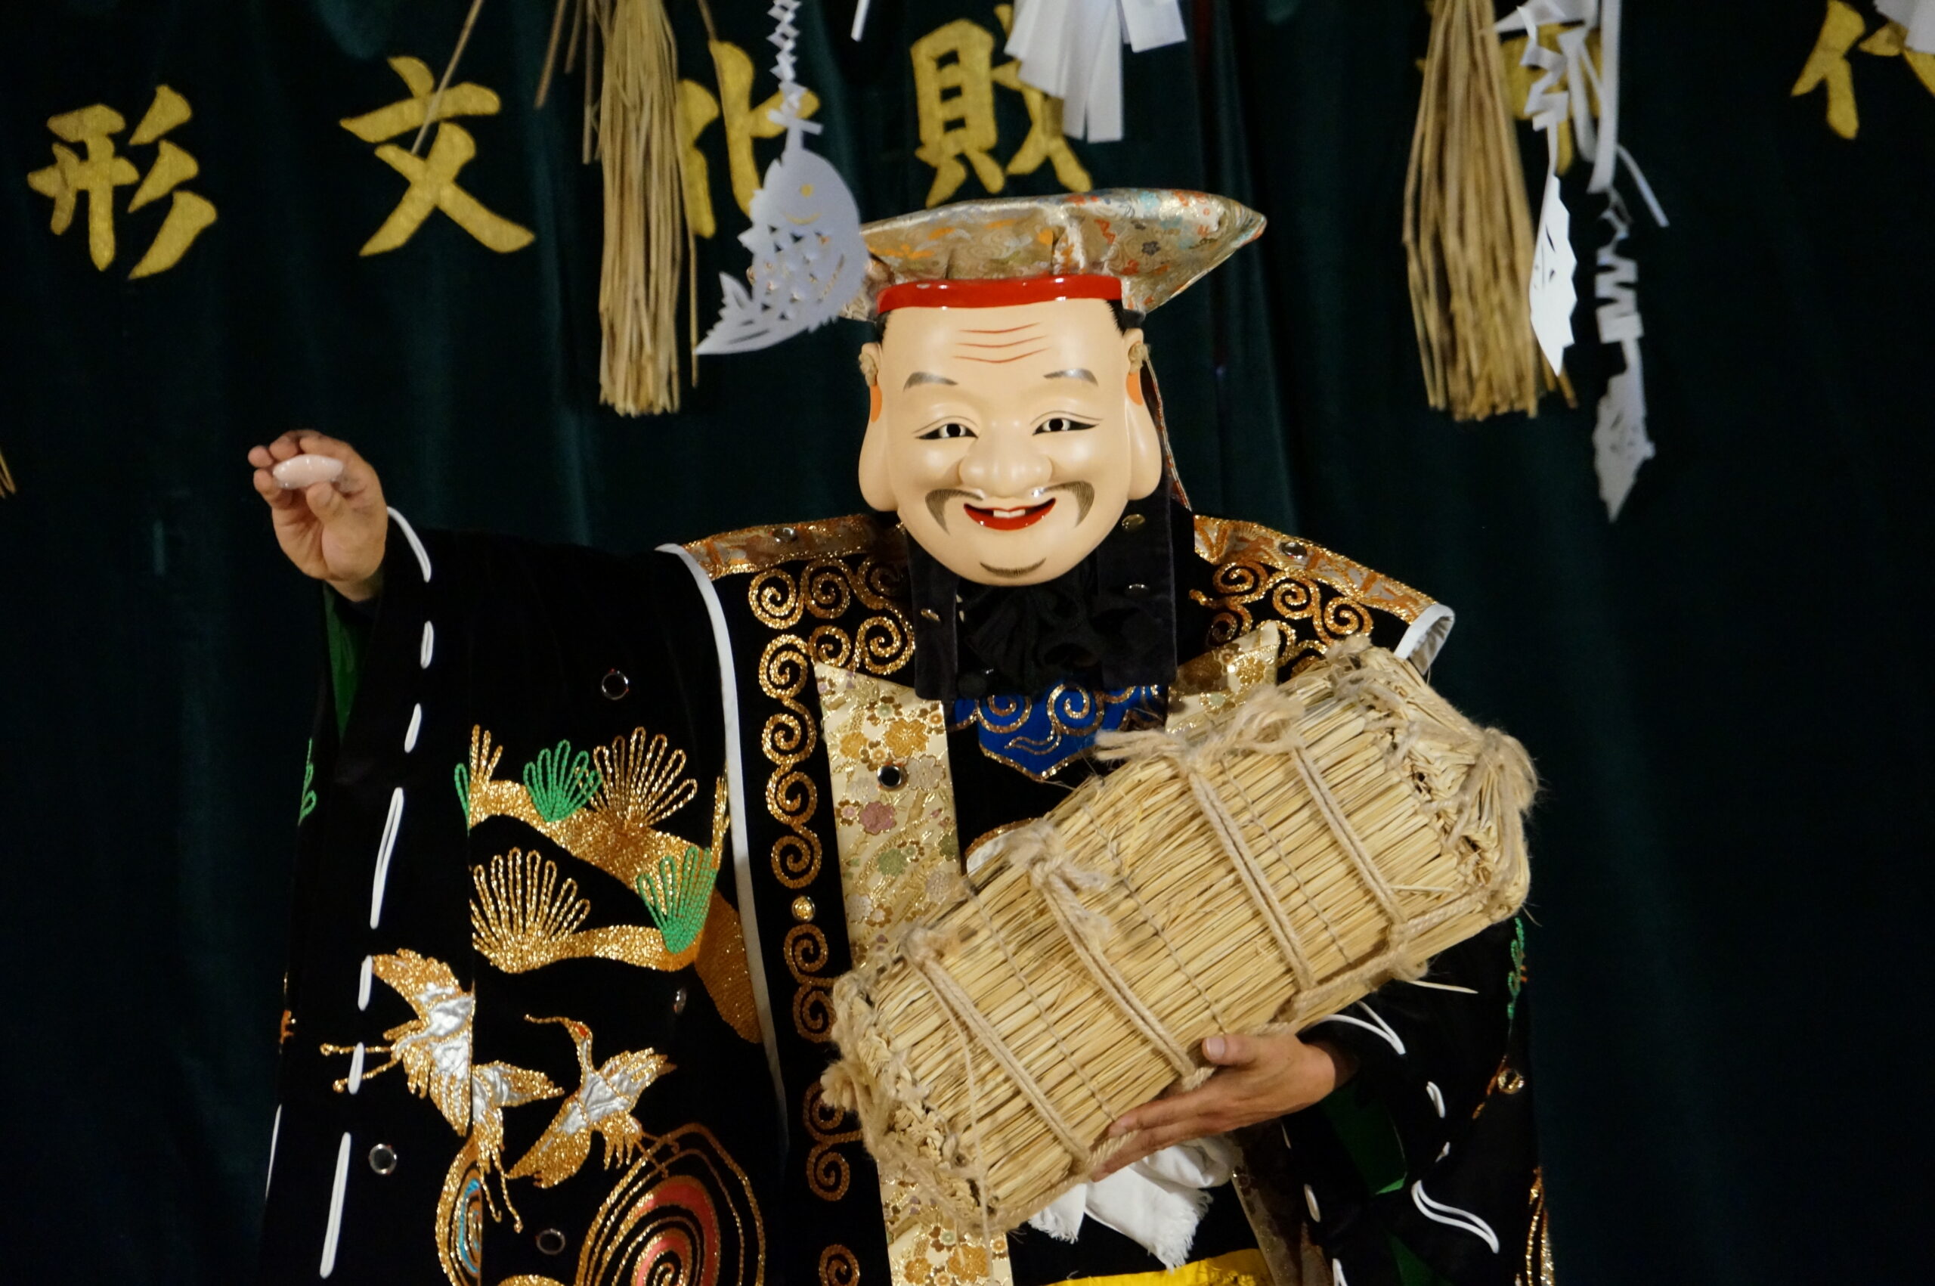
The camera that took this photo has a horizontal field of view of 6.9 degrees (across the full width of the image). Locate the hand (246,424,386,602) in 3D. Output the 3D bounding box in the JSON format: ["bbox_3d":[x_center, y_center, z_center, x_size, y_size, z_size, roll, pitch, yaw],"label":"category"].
[{"bbox_3d":[-0.439,-0.087,11.000,0.088,0.122,0.090,-13,3,11],"label":"hand"}]

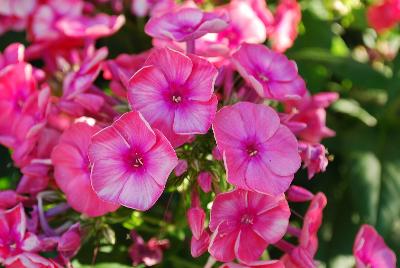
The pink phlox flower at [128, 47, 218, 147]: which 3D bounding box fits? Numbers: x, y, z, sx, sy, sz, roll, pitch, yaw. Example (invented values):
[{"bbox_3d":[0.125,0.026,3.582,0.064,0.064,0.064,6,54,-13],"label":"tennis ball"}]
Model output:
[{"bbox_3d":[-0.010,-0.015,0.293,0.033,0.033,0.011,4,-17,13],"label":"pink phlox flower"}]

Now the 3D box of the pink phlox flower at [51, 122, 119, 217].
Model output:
[{"bbox_3d":[-0.044,0.013,0.308,0.032,0.035,0.009,10,0,25],"label":"pink phlox flower"}]

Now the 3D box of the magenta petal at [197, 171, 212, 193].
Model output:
[{"bbox_3d":[0.002,0.018,0.308,0.005,0.009,0.005,-3,6,0],"label":"magenta petal"}]

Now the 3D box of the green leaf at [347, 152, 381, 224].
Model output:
[{"bbox_3d":[0.082,0.027,0.400,0.017,0.036,0.007,-4,-15,5],"label":"green leaf"}]

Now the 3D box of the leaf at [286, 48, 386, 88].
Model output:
[{"bbox_3d":[0.069,-0.032,0.400,0.046,0.007,0.022,16,49,7],"label":"leaf"}]

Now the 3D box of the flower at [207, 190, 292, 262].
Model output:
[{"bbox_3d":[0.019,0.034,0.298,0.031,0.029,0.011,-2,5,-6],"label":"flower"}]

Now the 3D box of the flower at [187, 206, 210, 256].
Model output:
[{"bbox_3d":[-0.001,0.037,0.302,0.009,0.018,0.009,-6,6,0],"label":"flower"}]

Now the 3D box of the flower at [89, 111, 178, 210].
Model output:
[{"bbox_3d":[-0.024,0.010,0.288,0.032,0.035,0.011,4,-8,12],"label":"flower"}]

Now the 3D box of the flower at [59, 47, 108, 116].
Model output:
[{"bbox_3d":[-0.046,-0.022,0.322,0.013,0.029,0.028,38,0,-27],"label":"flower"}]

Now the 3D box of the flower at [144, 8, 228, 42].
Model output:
[{"bbox_3d":[-0.005,-0.044,0.322,0.032,0.009,0.029,7,29,19],"label":"flower"}]

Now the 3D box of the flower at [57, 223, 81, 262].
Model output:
[{"bbox_3d":[-0.051,0.042,0.310,0.009,0.015,0.009,-15,-10,-35],"label":"flower"}]

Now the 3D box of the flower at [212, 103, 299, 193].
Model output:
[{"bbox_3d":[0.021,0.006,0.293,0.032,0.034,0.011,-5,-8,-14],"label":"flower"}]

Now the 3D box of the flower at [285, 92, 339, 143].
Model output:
[{"bbox_3d":[0.045,-0.007,0.330,0.016,0.020,0.021,-14,10,34],"label":"flower"}]

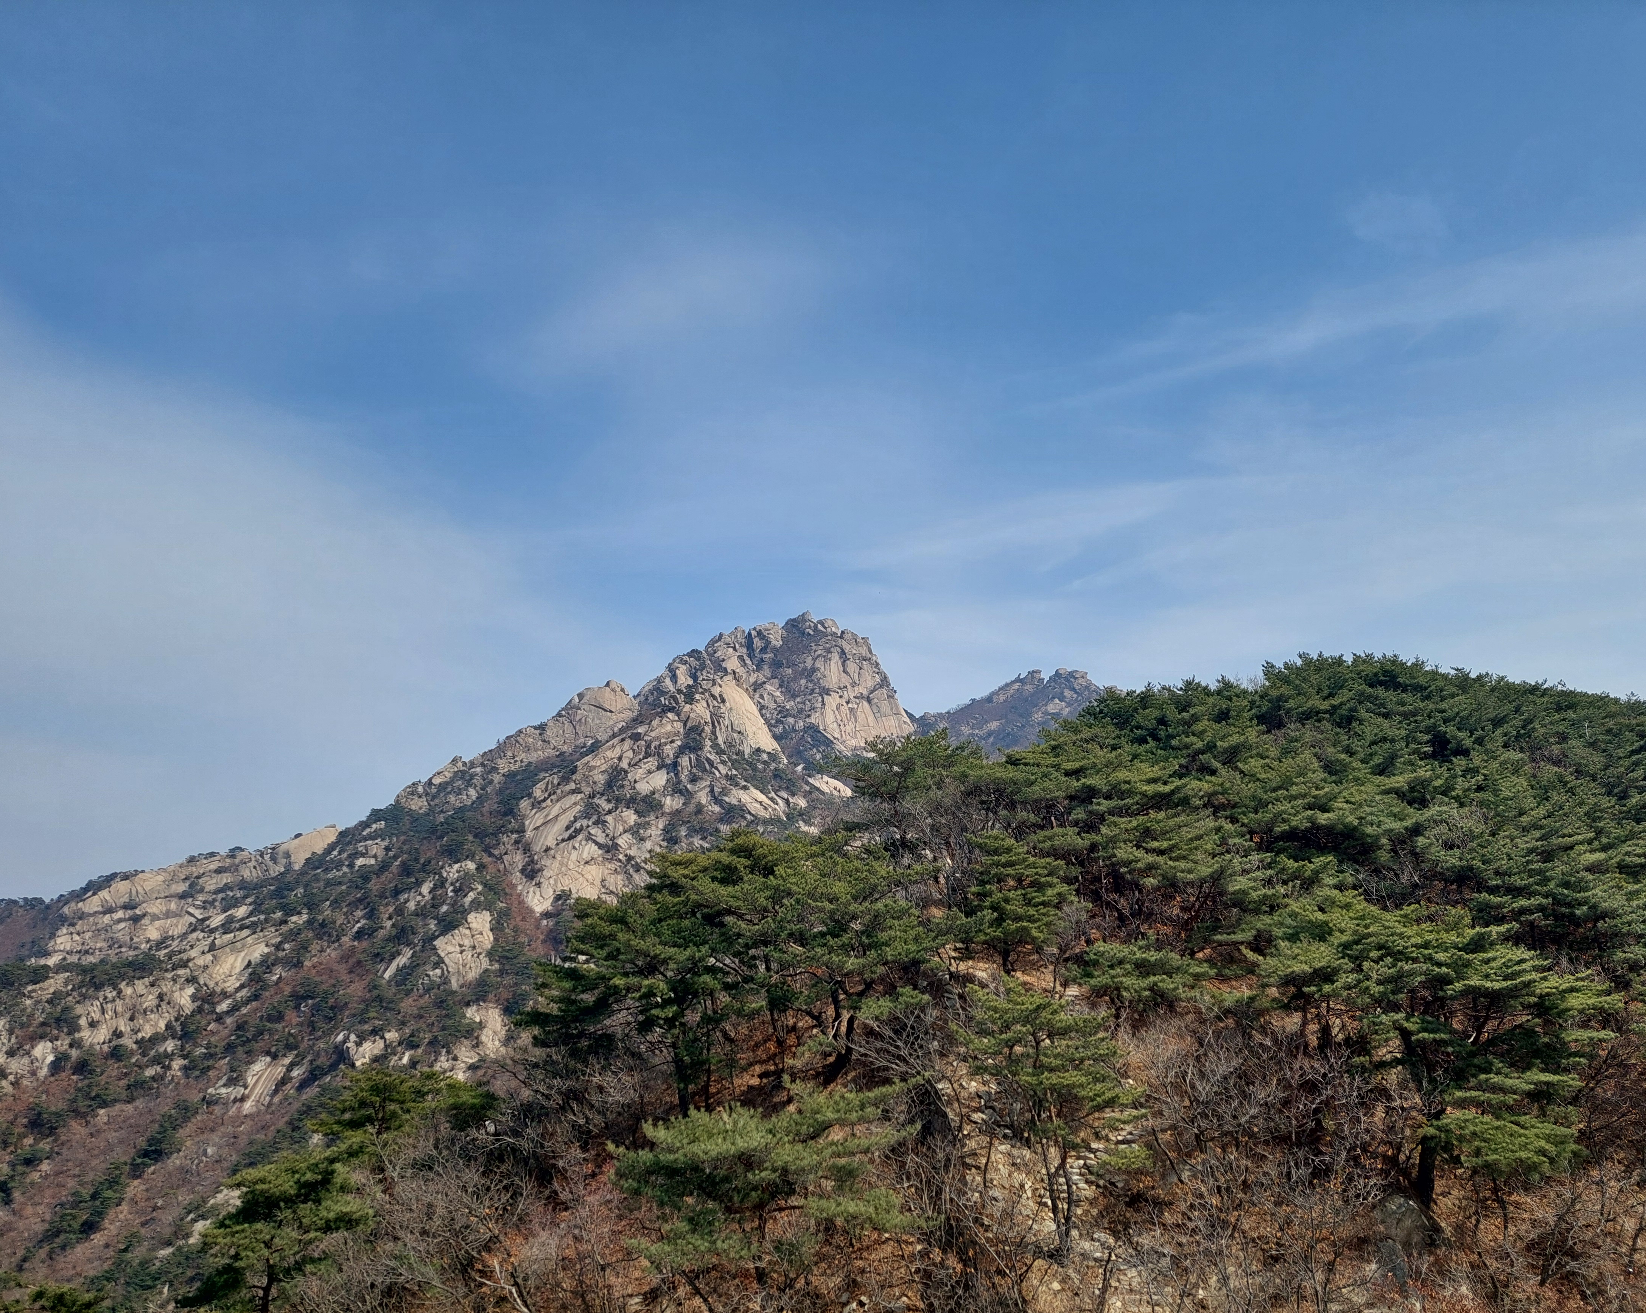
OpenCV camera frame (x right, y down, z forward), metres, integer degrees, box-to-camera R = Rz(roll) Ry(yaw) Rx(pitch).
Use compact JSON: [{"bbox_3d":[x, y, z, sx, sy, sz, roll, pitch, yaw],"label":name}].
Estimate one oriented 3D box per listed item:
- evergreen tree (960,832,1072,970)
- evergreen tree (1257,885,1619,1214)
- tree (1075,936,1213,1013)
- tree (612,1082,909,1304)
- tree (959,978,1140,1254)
[{"bbox_3d":[7.010,8.970,46.000,3.905,4.956,3.514,-1,-10,8],"label":"evergreen tree"},{"bbox_3d":[15.718,9.950,33.000,7.707,7.498,6.936,-5,-11,24],"label":"evergreen tree"},{"bbox_3d":[10.637,10.689,42.000,4.337,2.667,3.904,-2,-10,14],"label":"tree"},{"bbox_3d":[-1.200,10.474,25.000,5.763,3.561,5.186,0,-10,-3],"label":"tree"},{"bbox_3d":[5.487,11.130,31.000,4.171,6.172,3.753,-2,-10,9],"label":"tree"}]

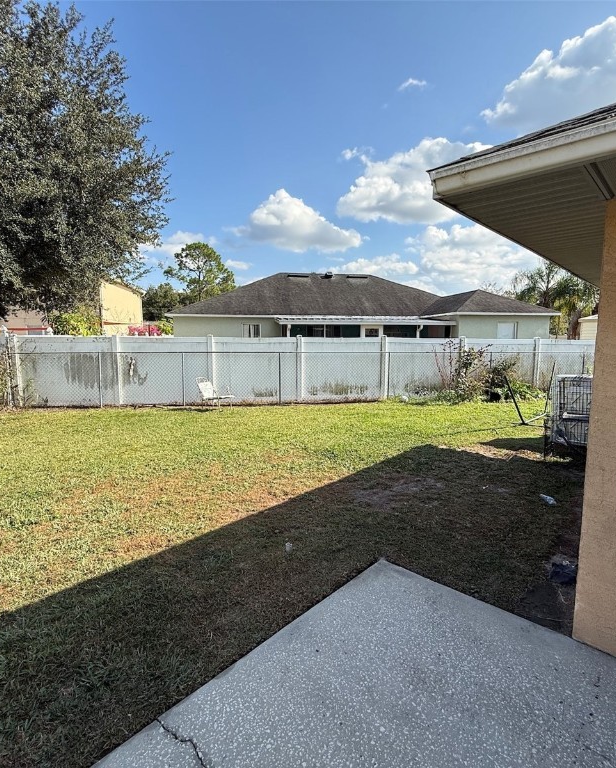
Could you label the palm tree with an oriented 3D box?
[{"bbox_3d":[14.946,-4.210,24.686,5.000,6.409,5.000,0,6,0],"label":"palm tree"}]

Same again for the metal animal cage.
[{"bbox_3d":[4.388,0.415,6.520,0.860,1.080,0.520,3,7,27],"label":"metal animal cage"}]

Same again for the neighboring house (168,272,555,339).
[{"bbox_3d":[1.551,-3.611,22.858,16.962,5.553,13.200,-1,6,-9],"label":"neighboring house"}]

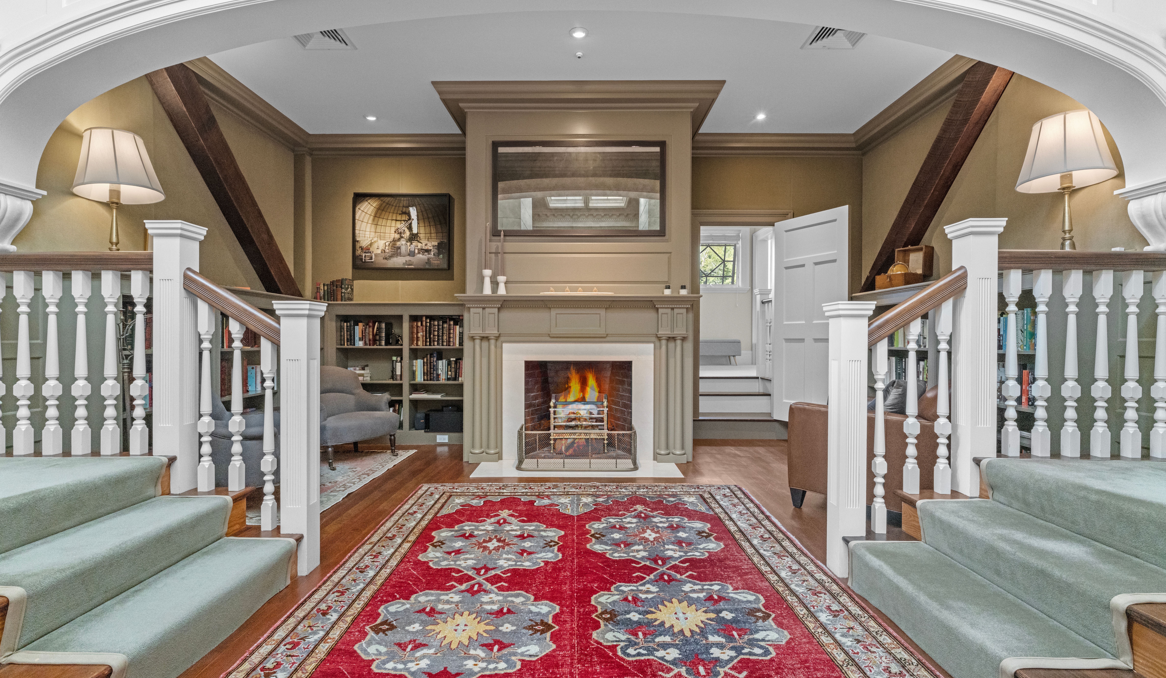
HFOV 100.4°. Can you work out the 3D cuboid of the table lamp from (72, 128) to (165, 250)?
[{"bbox_3d":[-2.650,-0.753,2.766,0.390,0.790,0.390,0,0,-1],"label":"table lamp"}]

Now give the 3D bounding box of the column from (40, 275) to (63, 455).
[{"bbox_3d":[-2.389,0.108,2.190,0.043,0.820,0.043,0,0,-1],"label":"column"}]

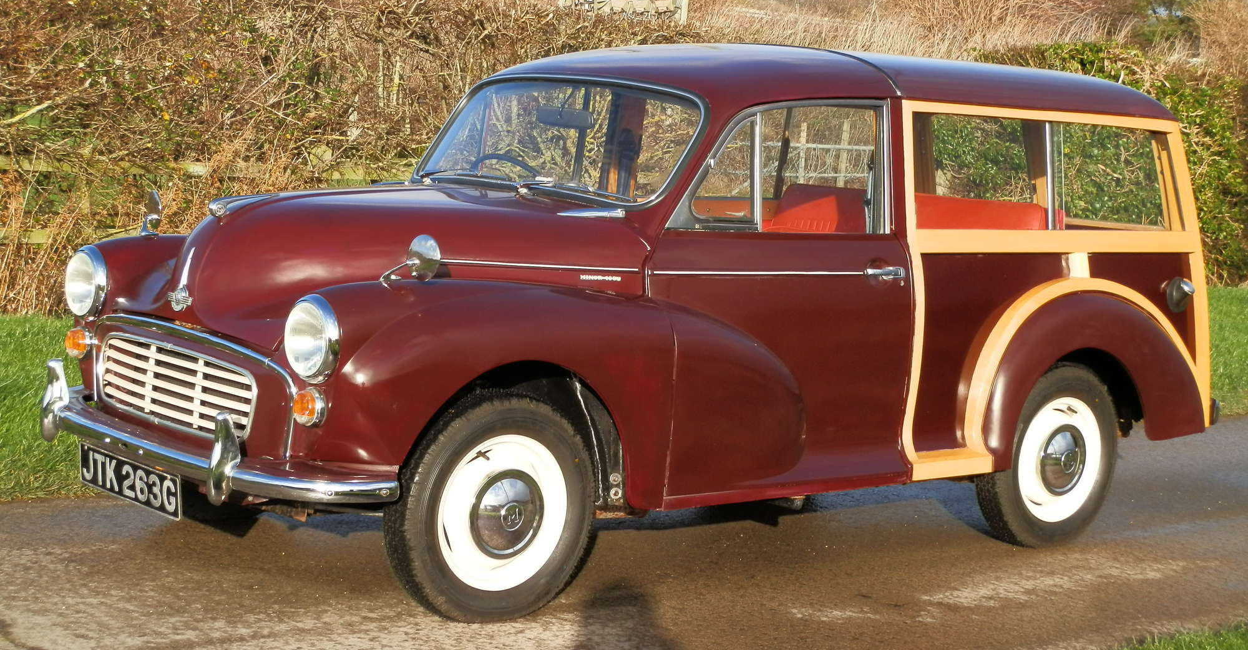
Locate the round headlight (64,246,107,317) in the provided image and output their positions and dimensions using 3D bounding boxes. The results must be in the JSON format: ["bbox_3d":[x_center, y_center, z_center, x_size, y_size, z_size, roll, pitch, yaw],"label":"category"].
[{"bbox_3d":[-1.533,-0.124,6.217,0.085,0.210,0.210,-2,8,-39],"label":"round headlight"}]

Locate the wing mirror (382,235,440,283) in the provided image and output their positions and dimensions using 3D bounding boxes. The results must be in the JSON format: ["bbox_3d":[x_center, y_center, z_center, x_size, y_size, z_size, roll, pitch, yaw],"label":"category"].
[{"bbox_3d":[-0.518,-0.158,5.364,0.120,0.130,0.135,-2,8,-39],"label":"wing mirror"}]

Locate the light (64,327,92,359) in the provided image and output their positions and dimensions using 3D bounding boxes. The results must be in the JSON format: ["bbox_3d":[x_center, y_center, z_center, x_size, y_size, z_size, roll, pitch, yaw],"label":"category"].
[{"bbox_3d":[-1.548,0.047,6.245,0.060,0.094,0.094,-2,8,-39],"label":"light"}]

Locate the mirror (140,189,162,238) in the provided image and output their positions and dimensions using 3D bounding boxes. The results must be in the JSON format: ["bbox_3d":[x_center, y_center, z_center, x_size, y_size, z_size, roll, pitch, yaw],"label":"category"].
[{"bbox_3d":[-1.375,-0.325,6.380,0.110,0.135,0.130,-2,8,-39],"label":"mirror"}]

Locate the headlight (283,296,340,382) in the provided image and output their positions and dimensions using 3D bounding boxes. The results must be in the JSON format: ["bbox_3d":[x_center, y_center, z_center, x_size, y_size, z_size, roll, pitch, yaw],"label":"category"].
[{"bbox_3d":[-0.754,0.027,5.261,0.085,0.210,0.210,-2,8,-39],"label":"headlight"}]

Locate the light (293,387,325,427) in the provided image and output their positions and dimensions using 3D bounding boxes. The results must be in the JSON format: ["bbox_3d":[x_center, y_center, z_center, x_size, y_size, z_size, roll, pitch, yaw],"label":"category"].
[{"bbox_3d":[-0.755,0.201,5.273,0.060,0.094,0.094,-2,8,-39],"label":"light"}]

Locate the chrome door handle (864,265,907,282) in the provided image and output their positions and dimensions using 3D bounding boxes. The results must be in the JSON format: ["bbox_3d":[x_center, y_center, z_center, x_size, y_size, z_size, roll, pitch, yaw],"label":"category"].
[{"bbox_3d":[0.743,-0.146,6.287,0.172,0.041,0.052,-2,8,-39],"label":"chrome door handle"}]

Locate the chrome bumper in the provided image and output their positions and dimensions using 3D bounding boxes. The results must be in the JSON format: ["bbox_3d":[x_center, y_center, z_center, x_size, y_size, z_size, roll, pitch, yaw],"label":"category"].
[{"bbox_3d":[-1.158,0.261,5.776,0.380,0.240,1.550,-2,8,-39],"label":"chrome bumper"}]

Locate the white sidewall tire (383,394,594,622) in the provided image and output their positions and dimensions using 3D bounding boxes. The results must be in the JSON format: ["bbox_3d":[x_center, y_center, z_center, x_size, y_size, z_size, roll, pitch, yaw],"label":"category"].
[{"bbox_3d":[-0.346,0.470,5.649,0.587,0.587,0.155,-2,8,-39],"label":"white sidewall tire"}]

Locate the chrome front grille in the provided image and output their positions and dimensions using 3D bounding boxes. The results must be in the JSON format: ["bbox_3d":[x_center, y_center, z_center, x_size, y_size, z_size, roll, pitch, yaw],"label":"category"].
[{"bbox_3d":[-1.183,0.161,5.740,0.085,0.210,0.850,-2,8,-39],"label":"chrome front grille"}]

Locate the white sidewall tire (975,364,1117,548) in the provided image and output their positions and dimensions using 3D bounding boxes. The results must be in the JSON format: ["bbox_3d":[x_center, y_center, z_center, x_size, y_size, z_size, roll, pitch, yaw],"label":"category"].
[{"bbox_3d":[1.348,0.418,7.028,0.587,0.587,0.155,-2,8,-39],"label":"white sidewall tire"}]

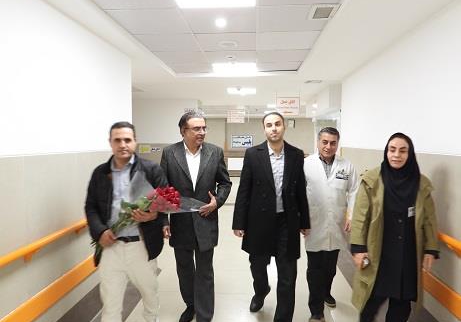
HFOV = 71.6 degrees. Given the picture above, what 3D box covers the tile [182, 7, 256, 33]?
[{"bbox_3d":[-0.071,-1.199,2.727,0.600,0.020,0.600,0,4,4],"label":"tile"}]

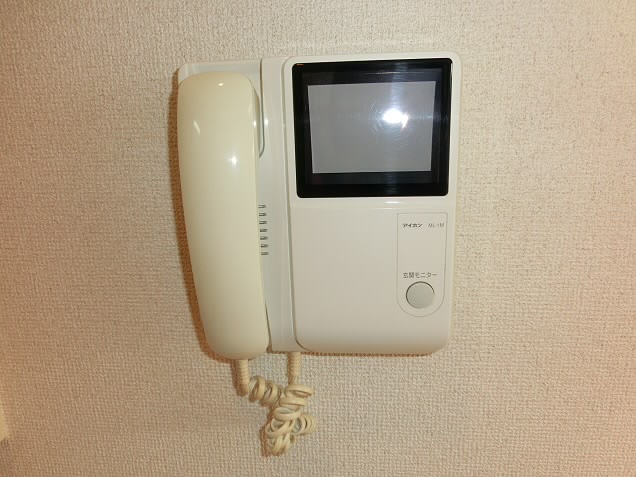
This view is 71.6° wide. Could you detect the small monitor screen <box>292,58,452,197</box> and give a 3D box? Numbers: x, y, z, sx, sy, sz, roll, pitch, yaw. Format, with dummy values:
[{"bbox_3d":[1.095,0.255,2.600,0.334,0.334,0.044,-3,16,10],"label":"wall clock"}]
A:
[{"bbox_3d":[0.035,-0.071,0.294,0.101,0.087,0.015,0,14,5],"label":"small monitor screen"}]

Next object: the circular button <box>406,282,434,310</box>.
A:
[{"bbox_3d":[0.074,0.041,0.318,0.021,0.021,0.005,0,14,5],"label":"circular button"}]

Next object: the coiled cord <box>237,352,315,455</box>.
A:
[{"bbox_3d":[-0.036,0.140,0.371,0.066,0.097,0.034,0,14,5],"label":"coiled cord"}]

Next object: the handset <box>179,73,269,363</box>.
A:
[{"bbox_3d":[-0.065,-0.007,0.318,0.056,0.208,0.050,0,14,5],"label":"handset"}]

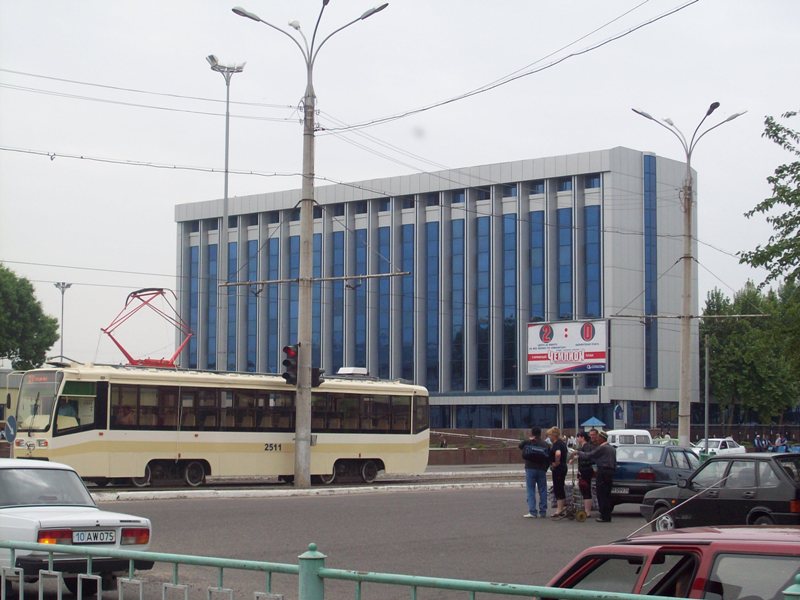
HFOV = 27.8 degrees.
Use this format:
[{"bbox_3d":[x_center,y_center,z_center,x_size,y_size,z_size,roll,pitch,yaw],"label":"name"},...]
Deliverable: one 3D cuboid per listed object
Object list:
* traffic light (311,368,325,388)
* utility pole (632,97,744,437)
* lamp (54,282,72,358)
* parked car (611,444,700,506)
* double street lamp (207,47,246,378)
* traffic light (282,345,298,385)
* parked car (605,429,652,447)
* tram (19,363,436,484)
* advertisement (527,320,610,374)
[{"bbox_3d":[-2.396,2.265,46.982,0.340,0.610,0.320,2,-5,-18],"label":"traffic light"},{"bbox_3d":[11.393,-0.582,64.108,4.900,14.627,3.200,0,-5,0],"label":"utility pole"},{"bbox_3d":[-39.644,7.856,190.023,2.100,19.916,2.100,0,-5,0],"label":"lamp"},{"bbox_3d":[5.334,3.755,34.105,1.680,1.390,4.480,-2,-6,26],"label":"parked car"},{"bbox_3d":[-9.334,-2.307,86.535,2.000,22.030,2.000,0,-5,0],"label":"double street lamp"},{"bbox_3d":[-3.160,1.880,46.815,0.380,1.158,0.360,-3,-6,35],"label":"traffic light"},{"bbox_3d":[12.122,8.119,89.139,3.500,1.880,1.420,1,-5,-8],"label":"parked car"},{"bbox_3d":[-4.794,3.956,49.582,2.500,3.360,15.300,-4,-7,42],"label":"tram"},{"bbox_3d":[10.316,2.956,99.634,6.200,3.200,0.350,-4,-7,41],"label":"advertisement"}]

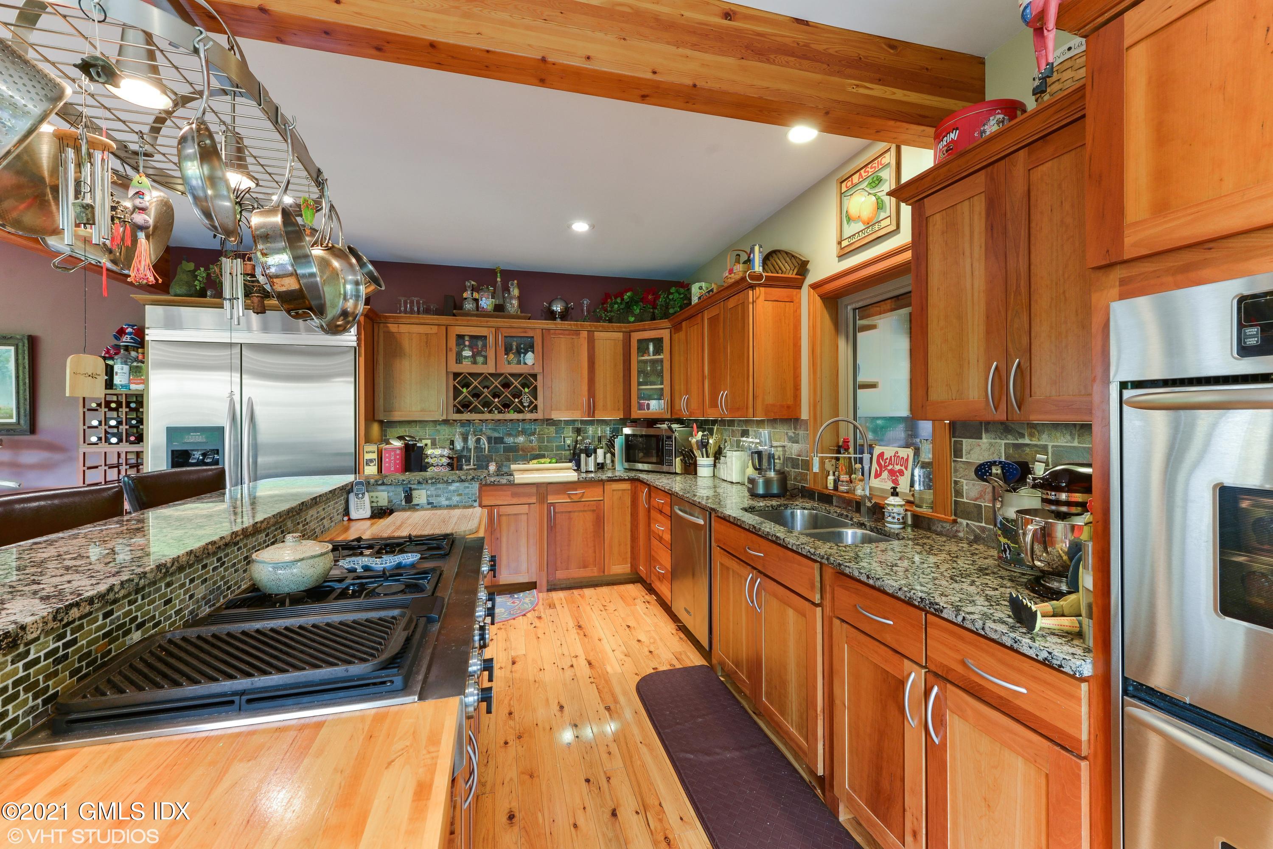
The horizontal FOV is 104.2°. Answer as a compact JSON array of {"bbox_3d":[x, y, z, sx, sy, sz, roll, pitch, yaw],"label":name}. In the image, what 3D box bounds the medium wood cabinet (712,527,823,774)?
[{"bbox_3d":[0.834,0.881,2.309,0.620,0.792,0.935,0,1,-16],"label":"medium wood cabinet"}]

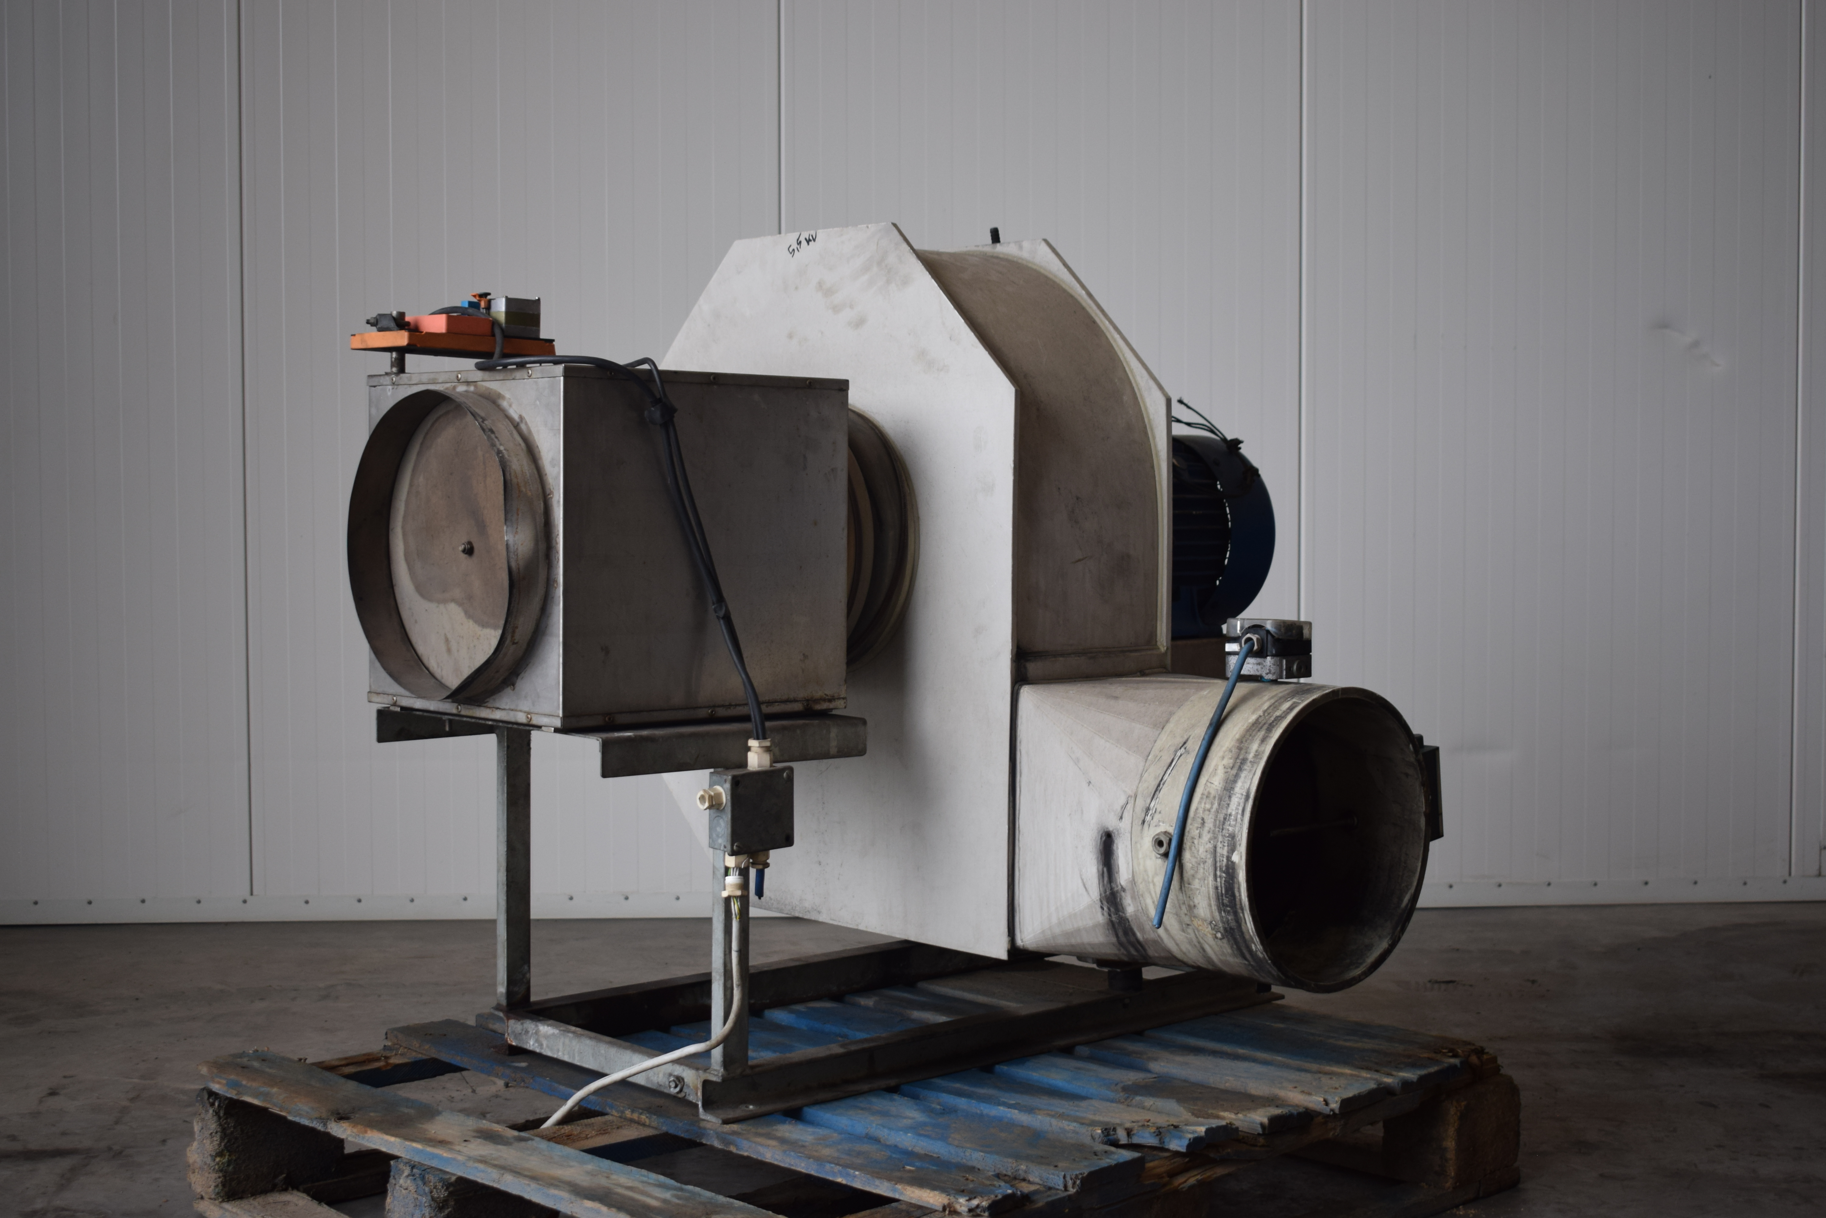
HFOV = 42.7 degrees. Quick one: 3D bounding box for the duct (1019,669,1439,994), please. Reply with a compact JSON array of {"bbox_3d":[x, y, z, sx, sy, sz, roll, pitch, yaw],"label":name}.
[{"bbox_3d":[0.327,0.236,2.559,0.319,0.319,0.353,-2,4,-43],"label":"duct"}]

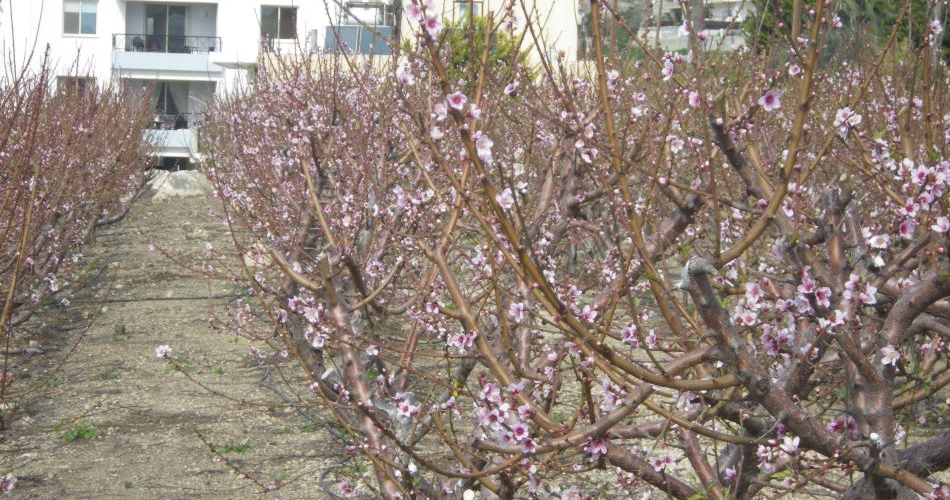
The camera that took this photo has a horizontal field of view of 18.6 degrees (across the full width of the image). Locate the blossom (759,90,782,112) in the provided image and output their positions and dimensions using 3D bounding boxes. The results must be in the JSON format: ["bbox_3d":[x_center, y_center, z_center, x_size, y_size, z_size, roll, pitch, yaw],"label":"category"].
[{"bbox_3d":[0.490,-0.247,4.800,0.038,0.036,0.020,0,6,6],"label":"blossom"}]

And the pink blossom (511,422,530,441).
[{"bbox_3d":[0.086,0.342,5.450,0.035,0.034,0.020,0,3,0],"label":"pink blossom"}]

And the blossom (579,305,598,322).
[{"bbox_3d":[0.212,0.120,5.400,0.035,0.033,0.023,-1,-24,-20],"label":"blossom"}]

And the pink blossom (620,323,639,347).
[{"bbox_3d":[0.288,0.160,5.400,0.034,0.038,0.023,1,3,17],"label":"pink blossom"}]

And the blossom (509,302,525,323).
[{"bbox_3d":[0.074,0.112,5.200,0.033,0.037,0.020,3,1,27],"label":"blossom"}]

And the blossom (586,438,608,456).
[{"bbox_3d":[0.225,0.361,5.300,0.037,0.034,0.023,0,30,-7],"label":"blossom"}]

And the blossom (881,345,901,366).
[{"bbox_3d":[0.717,0.182,5.000,0.035,0.035,0.020,1,-6,0],"label":"blossom"}]

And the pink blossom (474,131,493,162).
[{"bbox_3d":[0.015,-0.180,5.050,0.033,0.046,0.024,1,-3,-21],"label":"pink blossom"}]

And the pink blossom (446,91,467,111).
[{"bbox_3d":[-0.032,-0.259,5.050,0.035,0.034,0.020,1,0,0],"label":"pink blossom"}]

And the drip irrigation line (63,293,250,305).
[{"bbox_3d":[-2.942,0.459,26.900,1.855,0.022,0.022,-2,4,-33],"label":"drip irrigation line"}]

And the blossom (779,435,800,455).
[{"bbox_3d":[0.555,0.343,5.100,0.037,0.034,0.023,0,-41,8],"label":"blossom"}]

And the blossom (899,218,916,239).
[{"bbox_3d":[0.747,-0.037,5.000,0.034,0.037,0.020,0,3,-37],"label":"blossom"}]

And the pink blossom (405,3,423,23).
[{"bbox_3d":[-0.109,-0.420,5.150,0.033,0.034,0.020,3,1,24],"label":"pink blossom"}]

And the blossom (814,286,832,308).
[{"bbox_3d":[0.602,0.080,5.000,0.035,0.037,0.020,0,9,-28],"label":"blossom"}]

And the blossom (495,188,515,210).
[{"bbox_3d":[0.051,-0.090,5.050,0.035,0.036,0.020,1,0,-6],"label":"blossom"}]

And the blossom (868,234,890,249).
[{"bbox_3d":[0.698,-0.015,5.000,0.037,0.034,0.020,2,-26,21],"label":"blossom"}]

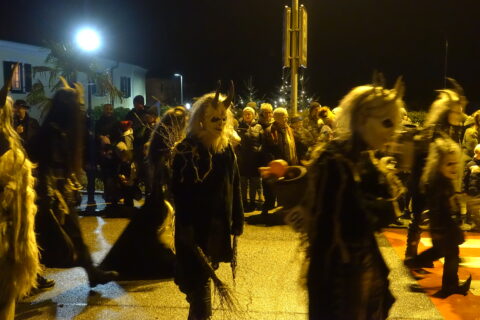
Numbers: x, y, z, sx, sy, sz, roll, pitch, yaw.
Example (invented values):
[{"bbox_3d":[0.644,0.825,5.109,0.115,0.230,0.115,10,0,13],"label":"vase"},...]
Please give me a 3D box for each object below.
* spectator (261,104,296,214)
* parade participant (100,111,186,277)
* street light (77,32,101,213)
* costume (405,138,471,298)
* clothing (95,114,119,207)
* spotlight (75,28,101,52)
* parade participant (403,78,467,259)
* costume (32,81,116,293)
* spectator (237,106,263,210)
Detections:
[{"bbox_3d":[0.622,-0.002,8.825,0.540,1.674,0.380,1,5,15],"label":"spectator"},{"bbox_3d":[-0.960,0.303,5.632,0.780,1.635,0.650,0,5,5],"label":"parade participant"},{"bbox_3d":[-2.361,-0.612,8.757,0.360,2.901,0.360,0,5,0],"label":"street light"},{"bbox_3d":[1.736,0.494,4.972,0.520,1.371,0.440,0,5,5],"label":"costume"},{"bbox_3d":[-2.146,-0.003,9.000,0.440,1.452,0.320,-1,5,-8],"label":"clothing"},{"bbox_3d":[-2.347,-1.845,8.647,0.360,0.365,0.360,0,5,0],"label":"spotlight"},{"bbox_3d":[2.001,0.139,5.760,0.580,1.938,0.550,0,5,5],"label":"parade participant"},{"bbox_3d":[-1.549,0.196,5.275,0.700,1.911,0.580,0,5,5],"label":"costume"},{"bbox_3d":[0.154,-0.042,9.086,0.500,1.708,0.360,0,5,-5],"label":"spectator"}]

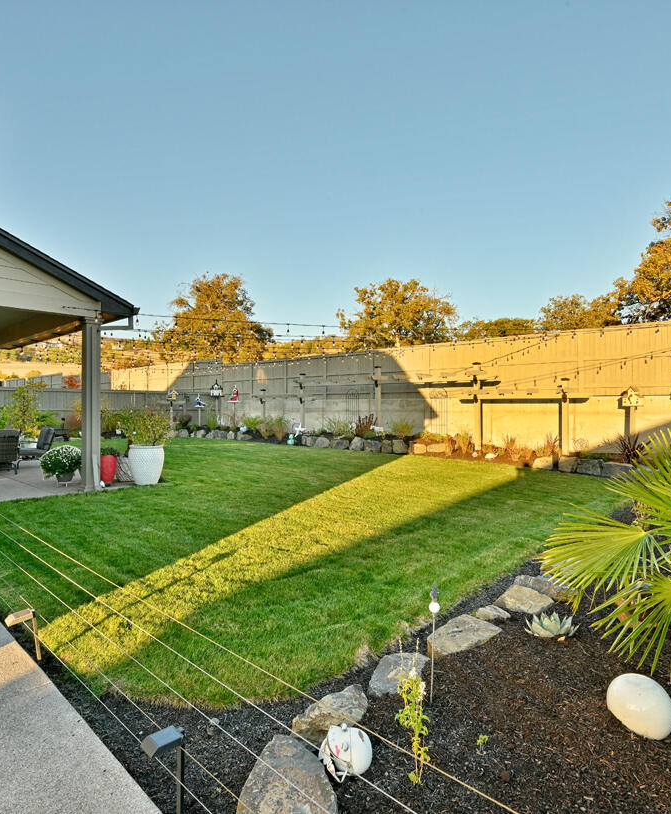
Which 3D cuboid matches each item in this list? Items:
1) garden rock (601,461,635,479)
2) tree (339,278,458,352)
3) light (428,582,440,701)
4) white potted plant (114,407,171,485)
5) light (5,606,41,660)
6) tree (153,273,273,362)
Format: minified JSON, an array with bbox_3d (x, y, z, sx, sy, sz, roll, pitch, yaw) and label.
[{"bbox_3d":[5.324,1.200,8.900,0.650,0.300,0.420,0,0,41],"label":"garden rock"},{"bbox_3d":[5.484,-7.032,42.000,10.400,8.800,10.200,0,0,7],"label":"tree"},{"bbox_3d":[0.416,1.001,2.018,0.055,0.500,0.050,0,0,11],"label":"light"},{"bbox_3d":[-3.360,0.665,8.330,0.850,1.310,0.850,0,0,44],"label":"white potted plant"},{"bbox_3d":[-1.556,1.161,2.383,0.065,0.265,0.145,0,0,44],"label":"light"},{"bbox_3d":[-10.278,-6.782,40.000,10.000,9.200,9.600,0,0,-14],"label":"tree"}]

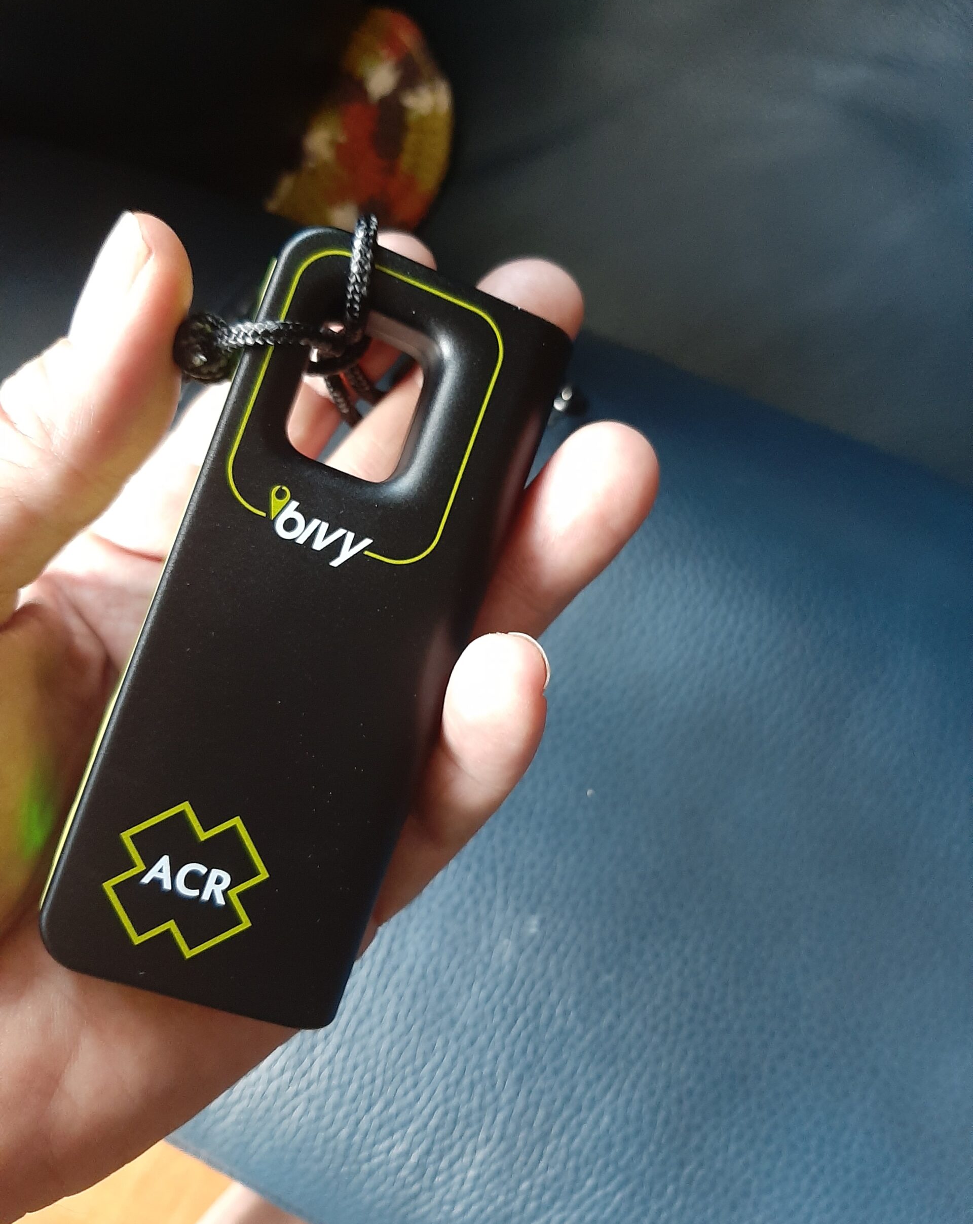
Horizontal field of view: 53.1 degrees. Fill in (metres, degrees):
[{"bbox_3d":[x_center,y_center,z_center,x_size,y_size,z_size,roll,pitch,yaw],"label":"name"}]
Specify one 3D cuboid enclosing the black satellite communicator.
[{"bbox_3d":[-0.026,0.003,0.151,0.047,0.021,0.113,20,89,-12],"label":"black satellite communicator"}]

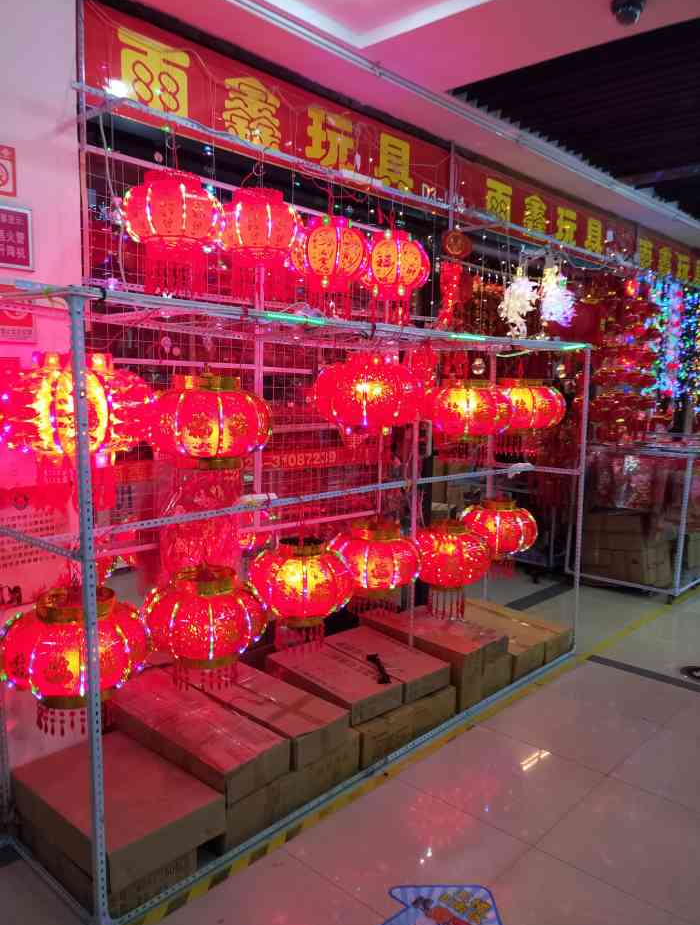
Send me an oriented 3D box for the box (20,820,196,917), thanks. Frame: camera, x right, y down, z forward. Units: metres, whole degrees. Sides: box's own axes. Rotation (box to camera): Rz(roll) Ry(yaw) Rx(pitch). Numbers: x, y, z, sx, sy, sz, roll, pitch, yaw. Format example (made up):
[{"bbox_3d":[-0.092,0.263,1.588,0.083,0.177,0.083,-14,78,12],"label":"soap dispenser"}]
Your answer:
[{"bbox_3d":[-0.842,1.290,2.352,0.620,0.085,0.300,6,9,43],"label":"box"}]

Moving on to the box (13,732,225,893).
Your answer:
[{"bbox_3d":[-0.802,1.149,2.305,0.673,0.125,0.401,6,8,42],"label":"box"}]

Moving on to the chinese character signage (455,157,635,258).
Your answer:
[{"bbox_3d":[1.635,-1.834,5.170,2.720,0.390,0.030,-6,9,-44],"label":"chinese character signage"}]

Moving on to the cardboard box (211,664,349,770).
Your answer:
[{"bbox_3d":[-0.420,1.044,2.930,0.860,0.125,0.303,6,9,42],"label":"cardboard box"}]

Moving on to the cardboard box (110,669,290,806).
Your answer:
[{"bbox_3d":[-0.653,1.071,2.726,0.910,0.122,0.302,6,9,43],"label":"cardboard box"}]

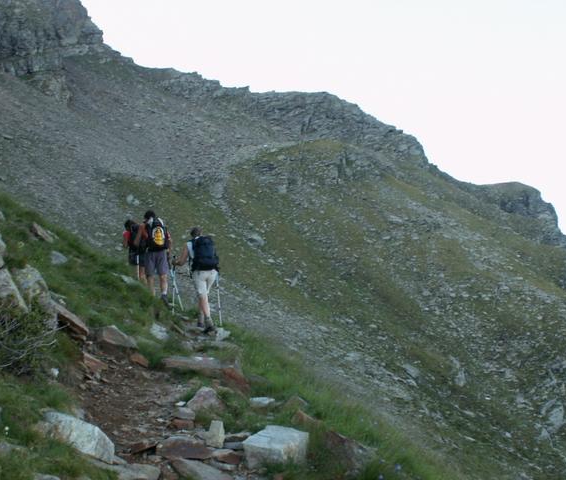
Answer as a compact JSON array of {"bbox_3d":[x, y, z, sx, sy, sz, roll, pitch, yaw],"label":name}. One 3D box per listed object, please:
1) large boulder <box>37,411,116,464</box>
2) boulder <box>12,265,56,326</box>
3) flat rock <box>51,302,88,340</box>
[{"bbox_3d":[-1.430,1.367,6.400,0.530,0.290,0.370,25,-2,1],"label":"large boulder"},{"bbox_3d":[-2.807,0.624,10.400,0.500,0.660,0.600,10,-2,0],"label":"boulder"},{"bbox_3d":[-2.483,0.941,10.800,0.540,0.180,0.420,40,-2,1],"label":"flat rock"}]

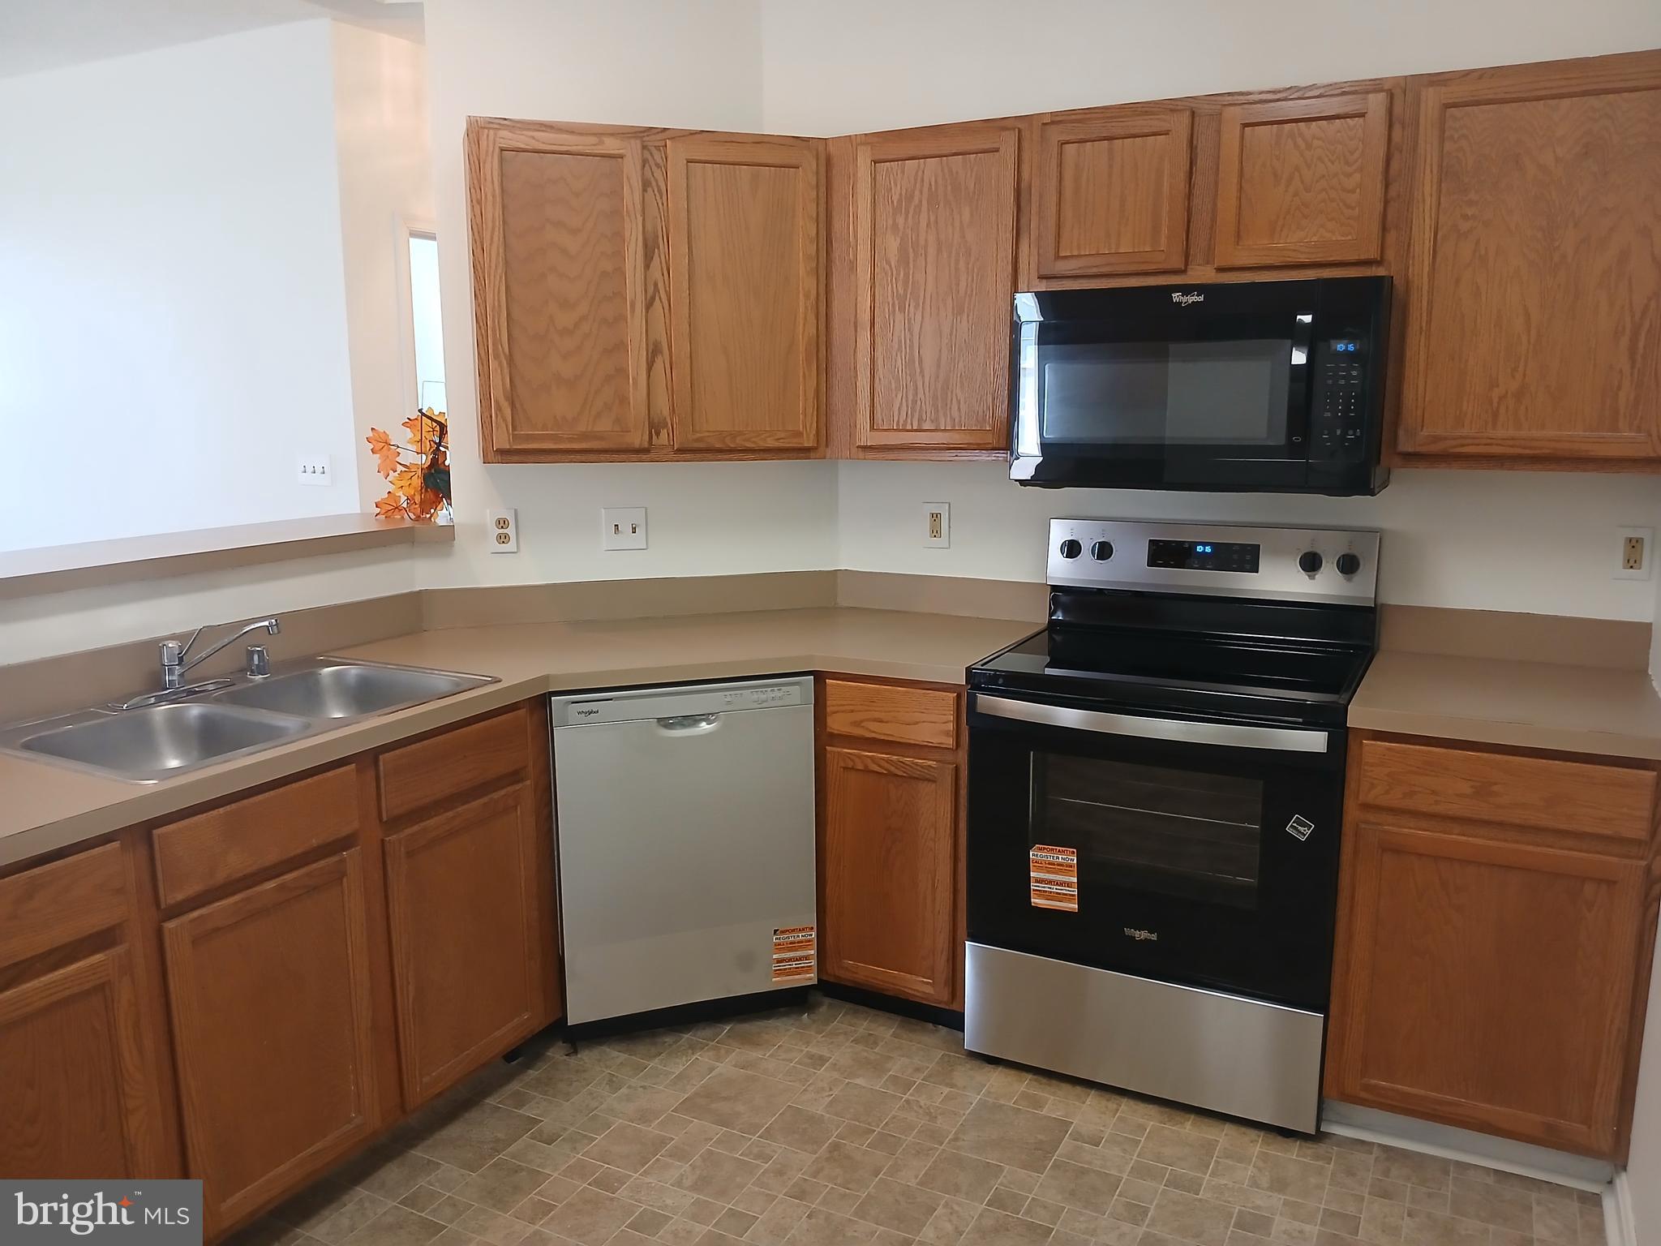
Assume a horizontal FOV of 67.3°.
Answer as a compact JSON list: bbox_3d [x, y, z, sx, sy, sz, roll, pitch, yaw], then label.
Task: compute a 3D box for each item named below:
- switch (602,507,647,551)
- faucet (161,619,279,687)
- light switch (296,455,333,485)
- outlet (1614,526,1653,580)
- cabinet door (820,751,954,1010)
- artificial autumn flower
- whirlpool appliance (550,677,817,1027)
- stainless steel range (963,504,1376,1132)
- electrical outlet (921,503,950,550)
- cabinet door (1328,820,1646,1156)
[{"bbox_3d":[-0.551,-0.252,3.344,0.115,0.116,0.012,-4,11,-18],"label":"switch"},{"bbox_3d":[-1.232,0.065,2.522,0.243,0.141,0.062,-1,10,-4],"label":"faucet"},{"bbox_3d":[-1.893,-0.560,4.580,0.165,0.114,0.012,5,11,26],"label":"light switch"},{"bbox_3d":[1.724,-0.150,2.678,0.071,0.115,0.010,5,11,26],"label":"outlet"},{"bbox_3d":[0.138,0.584,2.901,0.316,0.572,0.021,5,11,27],"label":"cabinet door"},{"bbox_3d":[-1.095,-0.425,3.337,0.250,0.310,0.260,5,11,26],"label":"artificial autumn flower"},{"bbox_3d":[-0.411,0.498,3.180,0.605,0.830,0.600,-4,11,-18],"label":"whirlpool appliance"},{"bbox_3d":[0.776,0.402,2.853,0.757,1.195,0.675,5,11,26],"label":"stainless steel range"},{"bbox_3d":[0.289,-0.265,3.393,0.073,0.117,0.010,5,11,26],"label":"electrical outlet"},{"bbox_3d":[1.244,0.694,2.379,0.477,0.578,0.020,5,11,26],"label":"cabinet door"}]

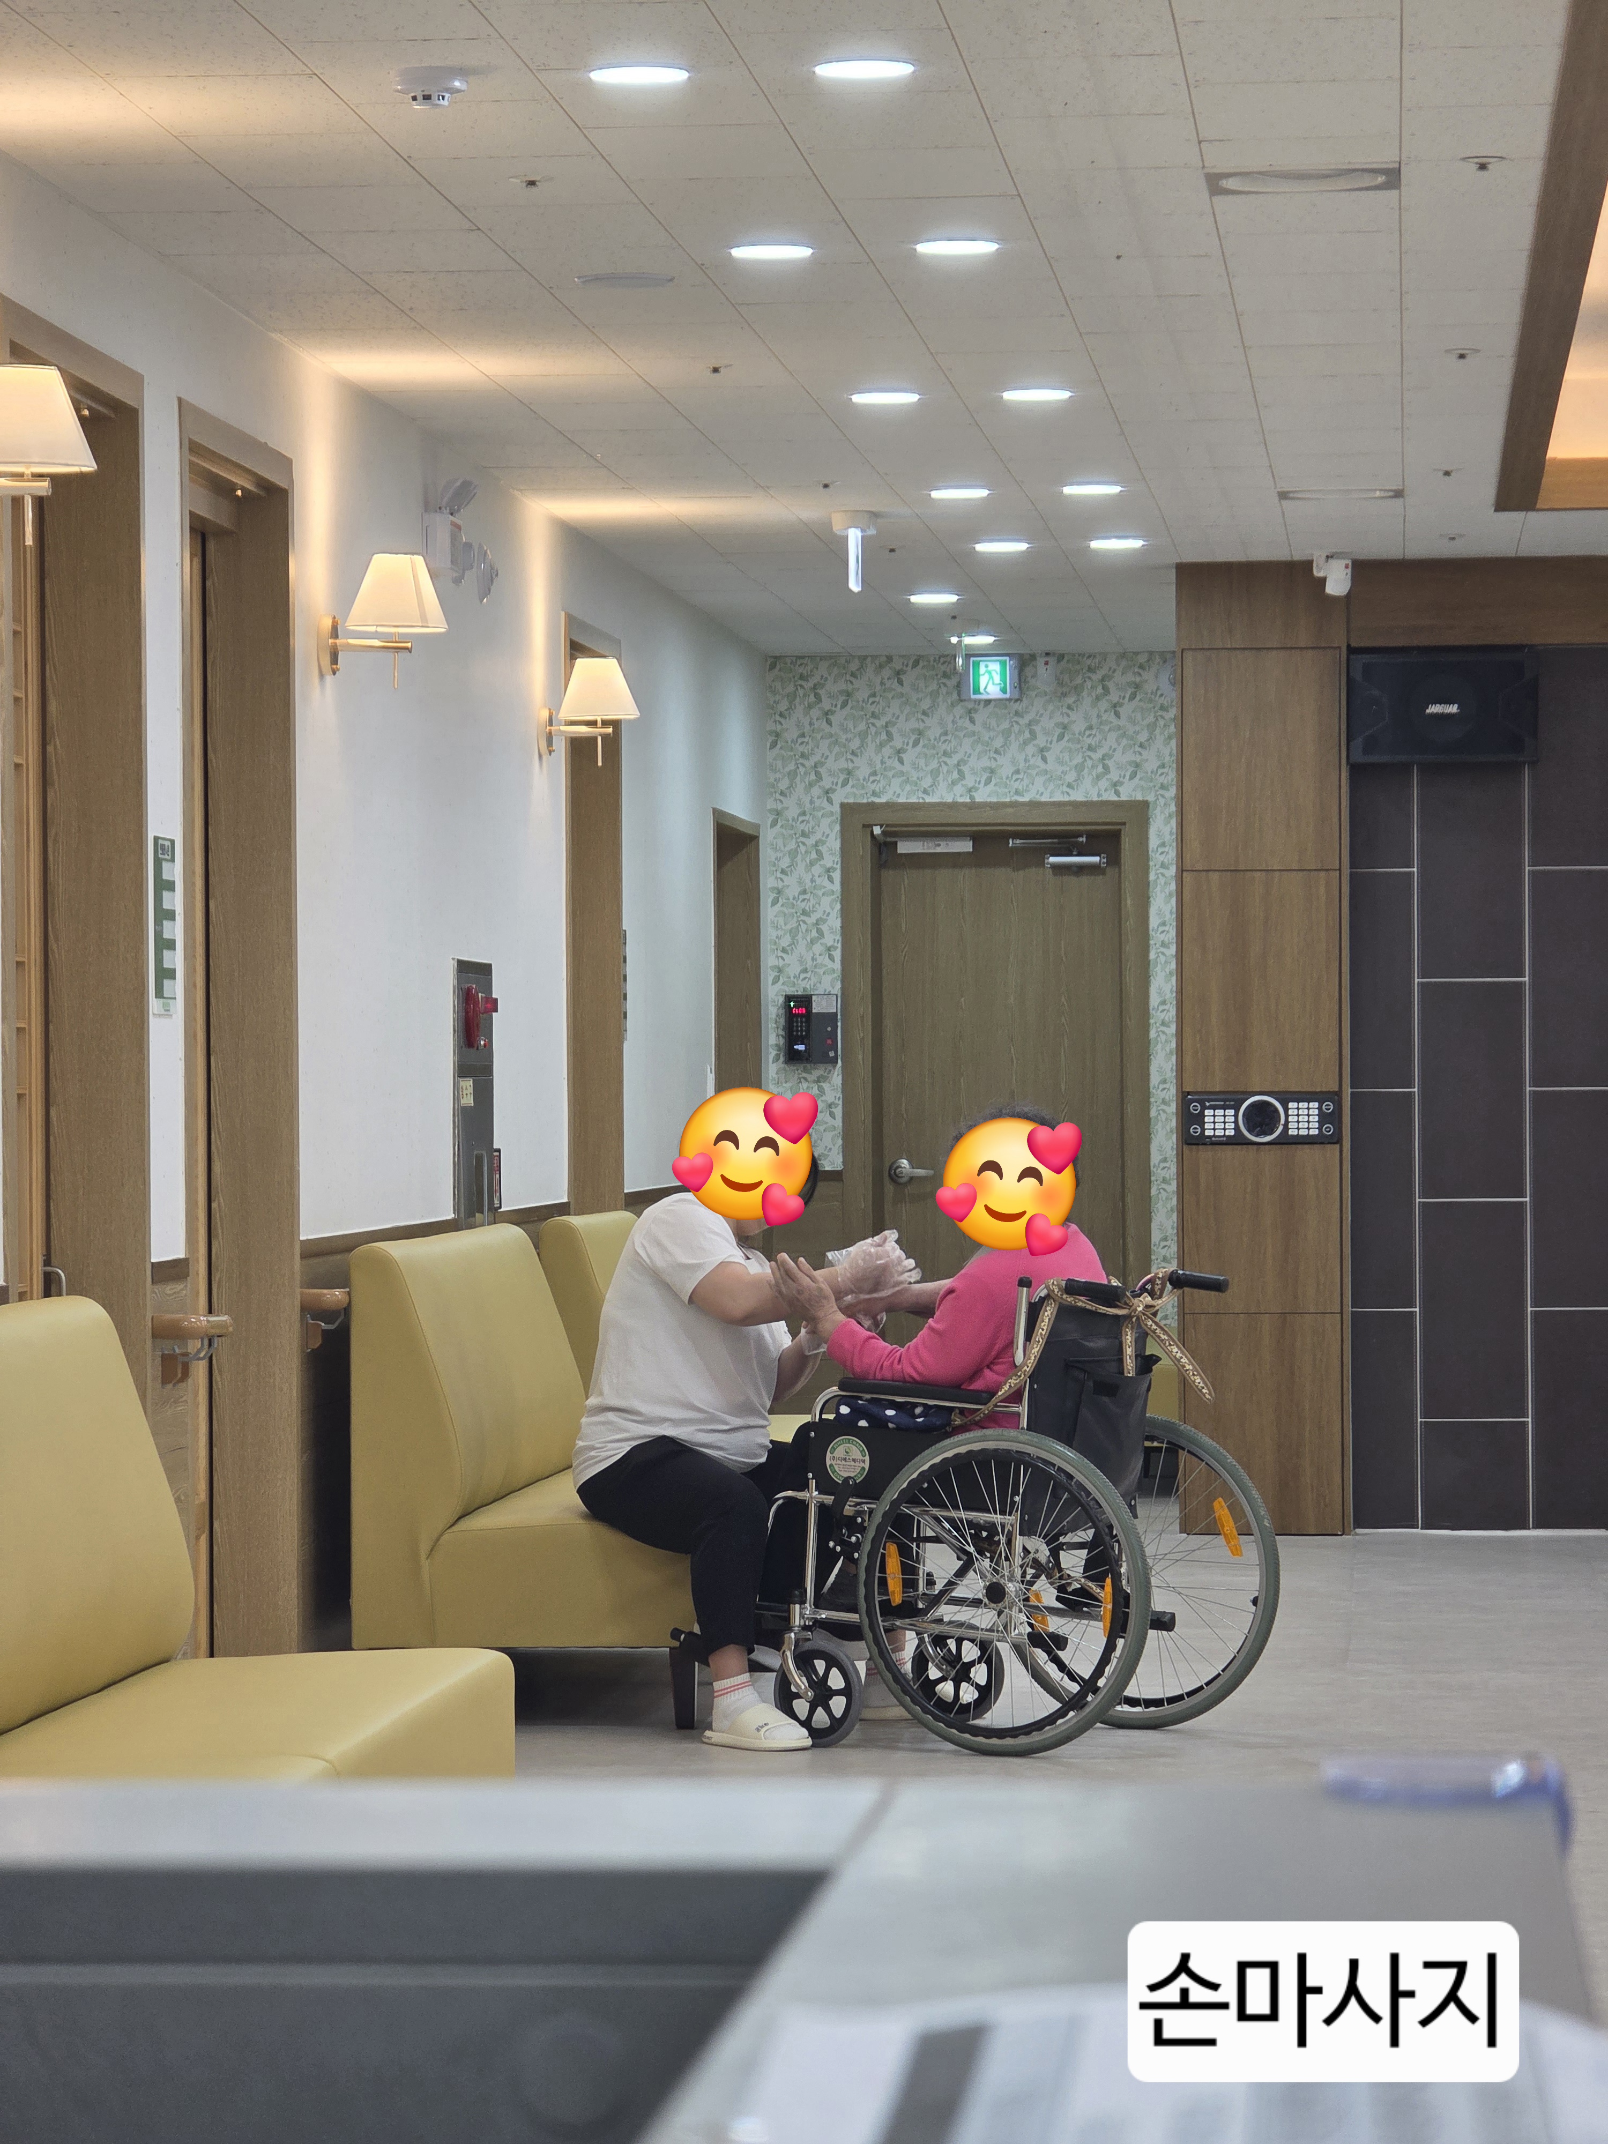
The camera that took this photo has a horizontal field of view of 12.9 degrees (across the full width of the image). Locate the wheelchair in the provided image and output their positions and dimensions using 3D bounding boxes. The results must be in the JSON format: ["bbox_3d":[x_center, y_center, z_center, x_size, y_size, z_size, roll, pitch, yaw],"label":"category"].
[{"bbox_3d":[0.305,0.811,13.421,1.060,0.885,0.650,0,0,29],"label":"wheelchair"}]

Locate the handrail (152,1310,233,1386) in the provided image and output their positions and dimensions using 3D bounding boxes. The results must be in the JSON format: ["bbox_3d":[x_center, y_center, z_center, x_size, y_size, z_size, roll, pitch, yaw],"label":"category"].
[{"bbox_3d":[-1.066,0.477,12.436,0.095,0.130,0.280,0,0,5],"label":"handrail"}]

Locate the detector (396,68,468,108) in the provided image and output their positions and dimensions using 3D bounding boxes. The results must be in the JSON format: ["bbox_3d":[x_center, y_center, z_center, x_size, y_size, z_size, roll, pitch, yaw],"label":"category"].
[{"bbox_3d":[-0.531,-1.403,10.167,0.103,0.047,0.103,0,0,5],"label":"detector"}]

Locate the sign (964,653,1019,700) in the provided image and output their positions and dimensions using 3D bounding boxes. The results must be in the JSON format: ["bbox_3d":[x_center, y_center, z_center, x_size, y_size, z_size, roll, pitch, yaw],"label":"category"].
[{"bbox_3d":[0.616,-1.304,23.550,0.195,0.150,0.040,0,0,5],"label":"sign"}]

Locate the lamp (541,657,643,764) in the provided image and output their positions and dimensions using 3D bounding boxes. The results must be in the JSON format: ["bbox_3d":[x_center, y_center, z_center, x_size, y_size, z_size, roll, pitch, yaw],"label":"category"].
[{"bbox_3d":[-0.530,-0.899,17.682,0.245,0.268,0.205,0,0,5],"label":"lamp"}]

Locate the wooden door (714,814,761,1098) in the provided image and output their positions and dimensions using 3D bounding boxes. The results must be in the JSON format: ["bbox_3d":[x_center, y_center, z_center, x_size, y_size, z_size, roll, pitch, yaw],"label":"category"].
[{"bbox_3d":[-0.265,0.239,22.733,0.150,2.106,1.450,0,0,5],"label":"wooden door"}]

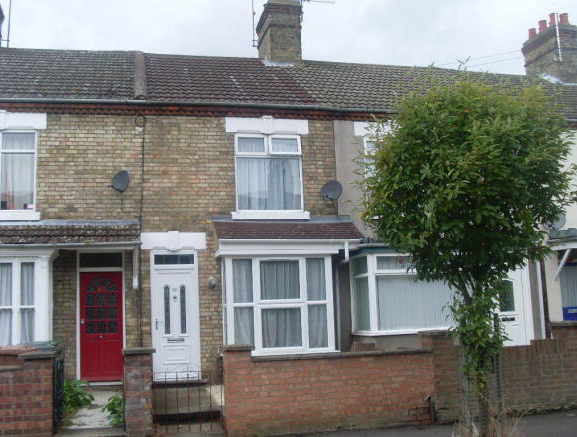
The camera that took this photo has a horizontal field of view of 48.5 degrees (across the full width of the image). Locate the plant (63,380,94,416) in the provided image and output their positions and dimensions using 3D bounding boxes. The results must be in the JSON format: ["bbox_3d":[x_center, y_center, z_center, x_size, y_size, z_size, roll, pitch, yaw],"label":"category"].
[{"bbox_3d":[-2.910,2.478,8.932,0.400,0.460,0.450,0,-7,-12],"label":"plant"}]

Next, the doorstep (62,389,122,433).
[{"bbox_3d":[-2.795,2.853,9.451,0.700,0.150,3.000,0,-7,-12],"label":"doorstep"}]

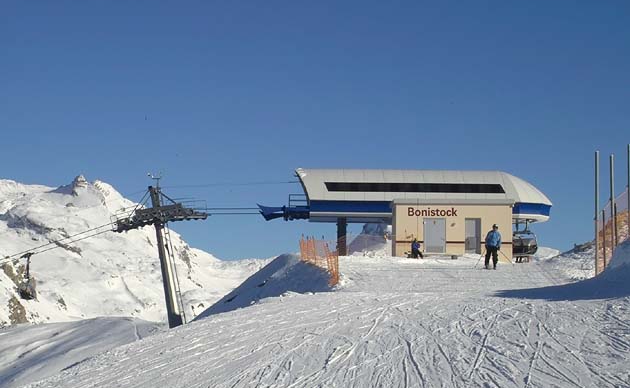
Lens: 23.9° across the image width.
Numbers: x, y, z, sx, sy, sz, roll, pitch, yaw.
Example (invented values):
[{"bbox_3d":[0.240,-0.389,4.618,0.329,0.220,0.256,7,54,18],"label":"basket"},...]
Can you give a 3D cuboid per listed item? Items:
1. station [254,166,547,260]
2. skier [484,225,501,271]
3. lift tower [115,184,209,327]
[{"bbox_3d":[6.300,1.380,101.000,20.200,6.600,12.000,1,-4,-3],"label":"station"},{"bbox_3d":[6.880,2.060,57.300,0.720,1.770,0.600,0,-4,0],"label":"skier"},{"bbox_3d":[-10.270,4.550,102.500,6.400,10.700,7.300,-9,-4,-3],"label":"lift tower"}]

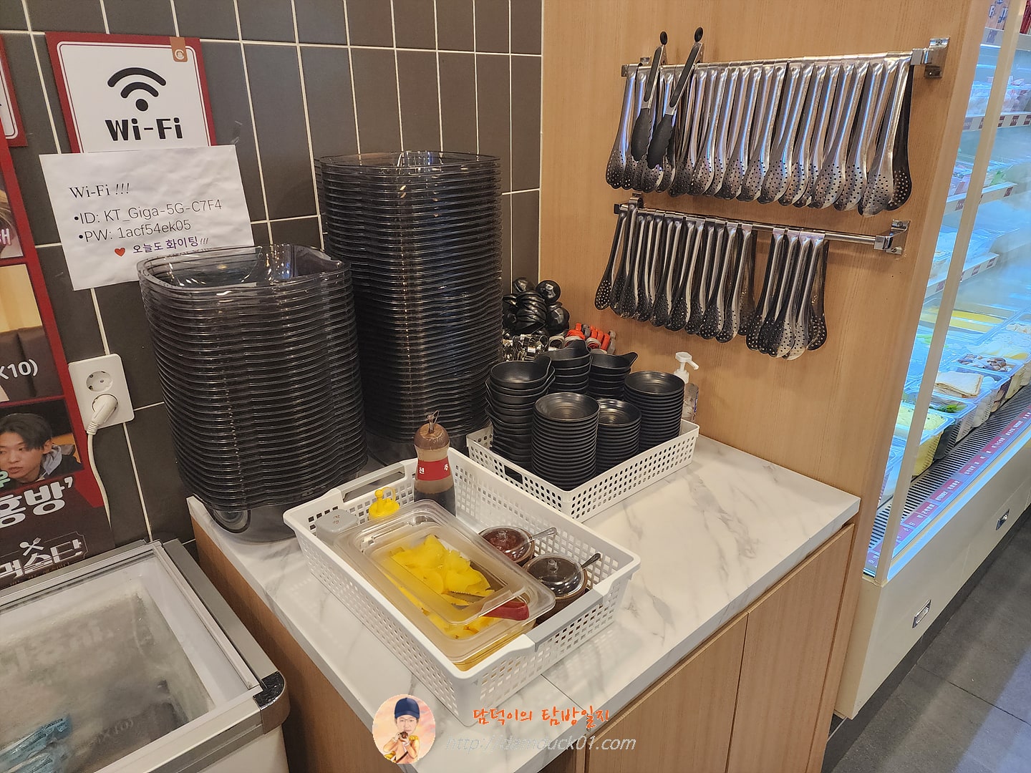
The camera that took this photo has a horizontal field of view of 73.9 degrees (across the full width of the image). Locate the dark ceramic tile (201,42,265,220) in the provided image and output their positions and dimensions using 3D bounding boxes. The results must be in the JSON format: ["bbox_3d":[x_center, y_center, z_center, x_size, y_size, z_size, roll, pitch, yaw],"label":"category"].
[{"bbox_3d":[-0.508,-0.436,1.198,0.100,0.300,0.010,-19,30,-38],"label":"dark ceramic tile"}]

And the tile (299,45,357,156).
[{"bbox_3d":[-0.357,-0.495,1.337,0.100,0.300,0.010,-19,29,-38],"label":"tile"}]

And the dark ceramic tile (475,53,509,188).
[{"bbox_3d":[-0.051,-0.594,1.572,0.100,0.300,0.010,-19,30,-38],"label":"dark ceramic tile"}]

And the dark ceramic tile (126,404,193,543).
[{"bbox_3d":[-0.664,0.174,1.314,0.100,0.300,0.010,-19,29,-38],"label":"dark ceramic tile"}]

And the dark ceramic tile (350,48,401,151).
[{"bbox_3d":[-0.279,-0.515,1.385,0.100,0.300,0.010,-19,30,-38],"label":"dark ceramic tile"}]

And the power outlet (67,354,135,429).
[{"bbox_3d":[-0.712,0.012,1.185,0.077,0.123,0.013,-19,29,-38],"label":"power outlet"}]

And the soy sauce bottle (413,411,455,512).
[{"bbox_3d":[-0.142,0.148,1.203,0.073,0.220,0.073,-3,23,-7],"label":"soy sauce bottle"}]

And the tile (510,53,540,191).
[{"bbox_3d":[0.023,-0.620,1.632,0.094,0.300,0.010,-19,30,-38],"label":"tile"}]

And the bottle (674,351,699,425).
[{"bbox_3d":[0.358,0.021,1.486,0.073,0.200,0.085,-10,25,-22],"label":"bottle"}]

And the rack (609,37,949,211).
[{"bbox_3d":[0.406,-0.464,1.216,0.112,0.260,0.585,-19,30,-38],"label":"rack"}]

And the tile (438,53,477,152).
[{"bbox_3d":[-0.128,-0.576,1.529,0.100,0.300,0.010,-19,29,-38],"label":"tile"}]

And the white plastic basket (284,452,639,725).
[{"bbox_3d":[-0.089,0.262,1.023,0.330,0.118,0.450,-19,30,-38],"label":"white plastic basket"}]

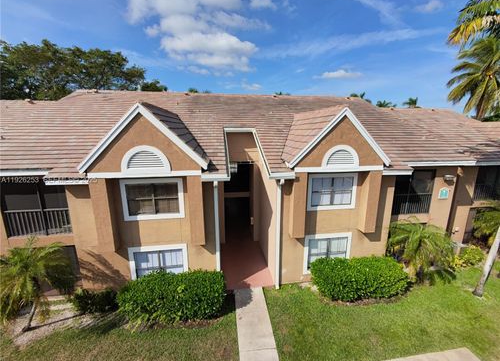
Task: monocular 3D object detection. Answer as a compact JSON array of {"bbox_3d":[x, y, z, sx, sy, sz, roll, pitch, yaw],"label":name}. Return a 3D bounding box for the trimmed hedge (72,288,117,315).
[{"bbox_3d":[-5.733,4.672,8.925,1.550,0.800,0.650,-2,12,-10],"label":"trimmed hedge"}]

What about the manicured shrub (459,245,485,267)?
[{"bbox_3d":[11.690,3.943,12.244,1.150,0.720,0.700,-2,12,-10],"label":"manicured shrub"}]

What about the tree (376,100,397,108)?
[{"bbox_3d":[26.615,-9.354,46.300,4.600,13.100,4.600,-2,12,-10],"label":"tree"}]

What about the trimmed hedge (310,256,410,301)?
[{"bbox_3d":[4.563,4.196,9.935,3.600,1.220,1.200,-2,12,-10],"label":"trimmed hedge"}]

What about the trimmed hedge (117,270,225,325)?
[{"bbox_3d":[-2.800,4.462,8.700,3.560,1.270,1.150,-2,12,-10],"label":"trimmed hedge"}]

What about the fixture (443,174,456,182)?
[{"bbox_3d":[9.456,-0.118,11.021,0.420,0.250,0.280,-2,12,-10],"label":"fixture"}]

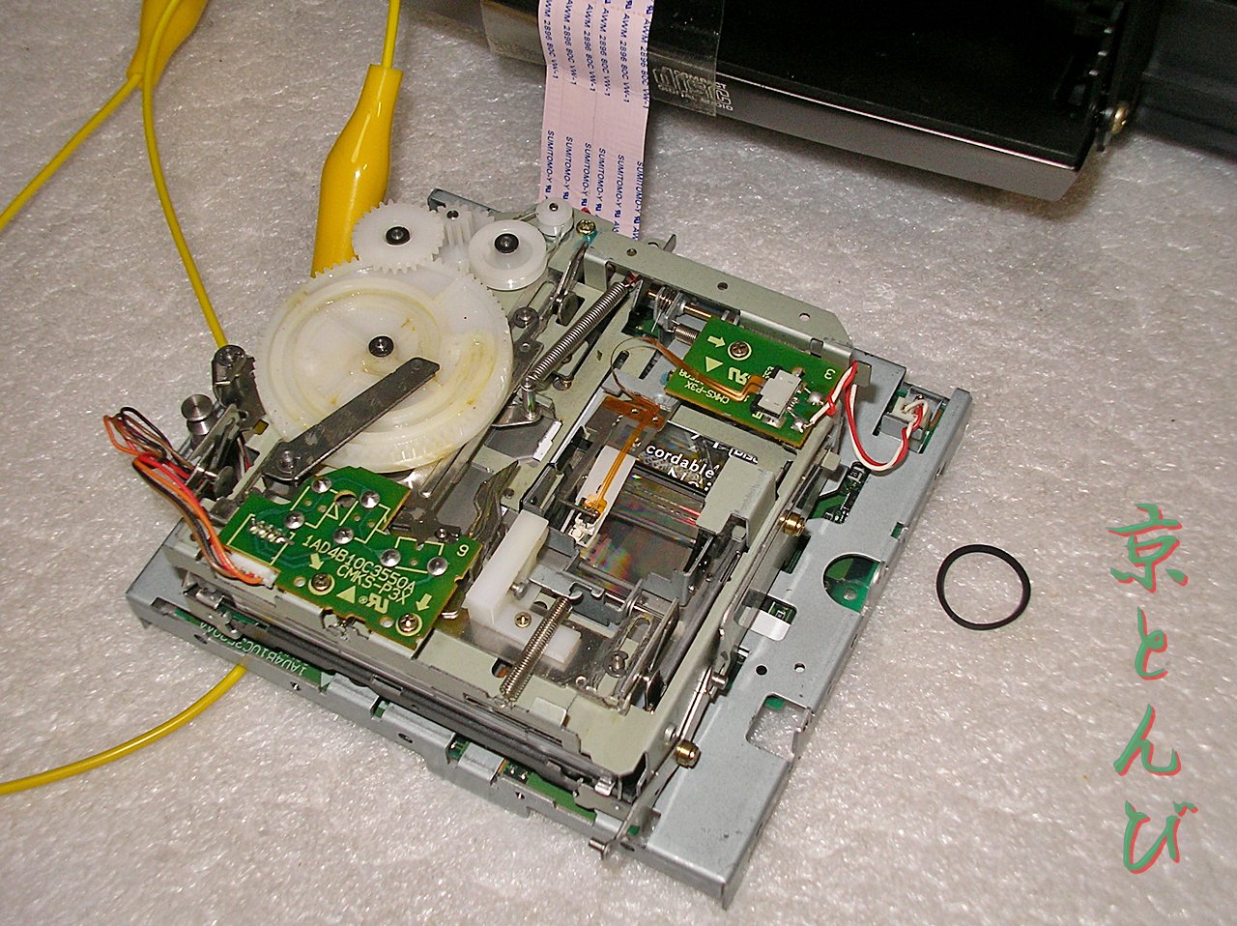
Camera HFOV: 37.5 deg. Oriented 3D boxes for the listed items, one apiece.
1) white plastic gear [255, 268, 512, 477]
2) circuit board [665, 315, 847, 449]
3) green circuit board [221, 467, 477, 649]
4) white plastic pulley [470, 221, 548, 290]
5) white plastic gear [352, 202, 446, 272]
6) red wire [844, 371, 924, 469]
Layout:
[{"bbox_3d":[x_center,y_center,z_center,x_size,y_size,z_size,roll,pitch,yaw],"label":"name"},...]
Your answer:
[{"bbox_3d":[-0.044,-0.020,0.341,0.049,0.007,0.049,-1,55,2],"label":"white plastic gear"},{"bbox_3d":[0.025,-0.016,0.338,0.028,0.003,0.020,23,59,18],"label":"circuit board"},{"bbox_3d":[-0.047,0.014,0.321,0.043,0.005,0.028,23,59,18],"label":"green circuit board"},{"bbox_3d":[-0.021,-0.041,0.353,0.016,0.006,0.016,-1,55,2],"label":"white plastic pulley"},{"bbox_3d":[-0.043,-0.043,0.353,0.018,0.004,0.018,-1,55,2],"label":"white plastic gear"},{"bbox_3d":[0.047,-0.008,0.338,0.014,0.009,0.017,23,59,18],"label":"red wire"}]

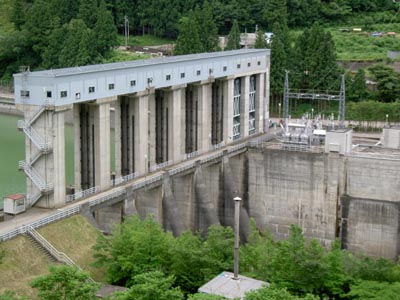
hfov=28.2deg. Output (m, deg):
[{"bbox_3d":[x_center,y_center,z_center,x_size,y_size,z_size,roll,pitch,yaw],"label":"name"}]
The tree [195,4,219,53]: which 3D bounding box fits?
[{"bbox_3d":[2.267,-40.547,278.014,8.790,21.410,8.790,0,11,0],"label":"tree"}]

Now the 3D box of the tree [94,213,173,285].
[{"bbox_3d":[-8.805,13.283,104.008,10.440,10.060,9.390,0,11,0],"label":"tree"}]

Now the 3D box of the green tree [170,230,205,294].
[{"bbox_3d":[-1.643,13.841,97.006,4.380,8.390,4.380,0,11,0],"label":"green tree"}]

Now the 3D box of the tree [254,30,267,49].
[{"bbox_3d":[20.488,-35.712,270.003,4.060,9.410,4.060,0,11,0],"label":"tree"}]

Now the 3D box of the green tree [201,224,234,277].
[{"bbox_3d":[2.297,13.003,99.005,3.970,7.770,3.970,0,11,0],"label":"green tree"}]

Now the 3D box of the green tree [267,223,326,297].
[{"bbox_3d":[11.257,12.986,93.007,7.000,8.890,6.300,0,11,0],"label":"green tree"}]

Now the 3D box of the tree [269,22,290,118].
[{"bbox_3d":[23.734,-23.882,238.028,6.570,28.020,6.570,0,11,0],"label":"tree"}]

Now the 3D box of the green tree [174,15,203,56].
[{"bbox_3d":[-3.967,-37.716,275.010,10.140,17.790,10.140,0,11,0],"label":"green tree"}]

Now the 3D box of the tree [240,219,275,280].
[{"bbox_3d":[7.068,12.509,98.006,4.180,8.450,4.180,0,11,0],"label":"tree"}]

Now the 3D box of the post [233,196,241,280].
[{"bbox_3d":[3.964,9.590,86.008,0.750,9.190,0.750,0,11,0],"label":"post"}]

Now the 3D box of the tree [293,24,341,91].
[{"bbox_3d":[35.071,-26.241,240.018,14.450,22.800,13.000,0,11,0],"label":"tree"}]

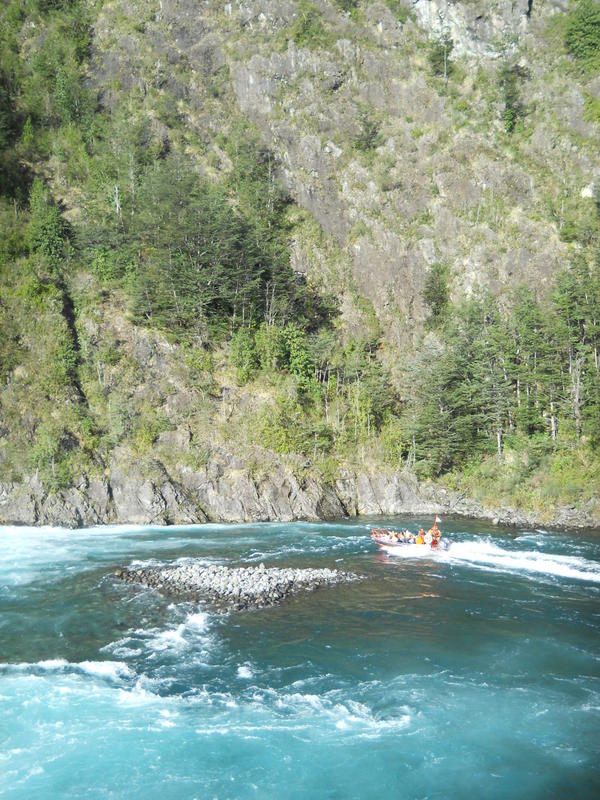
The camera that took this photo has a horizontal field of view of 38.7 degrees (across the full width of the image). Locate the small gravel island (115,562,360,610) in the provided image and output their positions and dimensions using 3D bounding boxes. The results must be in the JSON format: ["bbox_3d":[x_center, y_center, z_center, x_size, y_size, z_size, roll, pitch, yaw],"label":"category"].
[{"bbox_3d":[-4.400,12.400,60.000,17.600,1.100,11.500,-1,0,0],"label":"small gravel island"}]

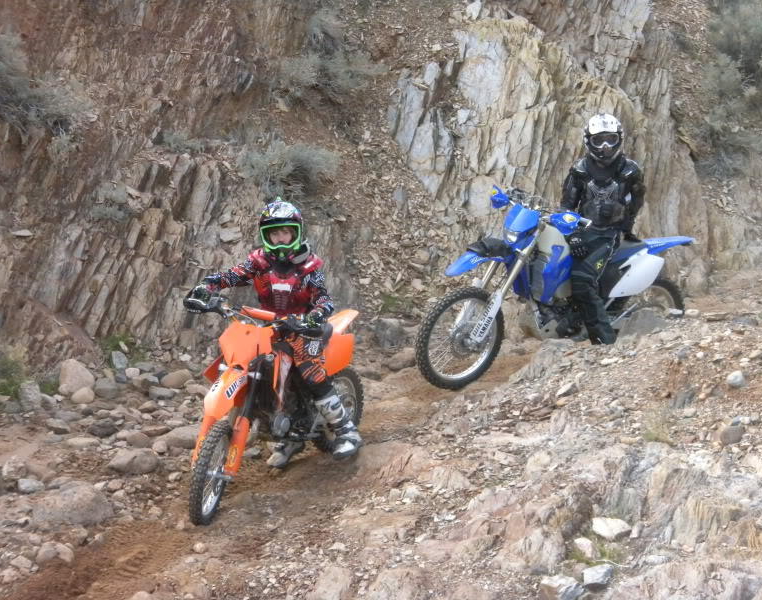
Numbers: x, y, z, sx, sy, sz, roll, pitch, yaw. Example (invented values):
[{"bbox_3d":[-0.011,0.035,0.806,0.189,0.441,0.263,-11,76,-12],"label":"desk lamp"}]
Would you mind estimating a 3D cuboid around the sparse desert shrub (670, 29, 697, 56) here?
[{"bbox_3d":[2.618,-2.228,17.000,0.240,0.230,0.240,0,5,0],"label":"sparse desert shrub"}]

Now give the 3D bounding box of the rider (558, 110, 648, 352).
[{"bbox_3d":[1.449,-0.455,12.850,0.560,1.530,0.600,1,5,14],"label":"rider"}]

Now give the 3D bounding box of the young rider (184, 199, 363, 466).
[{"bbox_3d":[-0.609,0.167,11.120,0.880,1.420,0.700,1,5,14],"label":"young rider"}]

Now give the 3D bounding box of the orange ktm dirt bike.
[{"bbox_3d":[-0.593,0.550,11.120,0.810,1.060,1.790,8,17,30],"label":"orange ktm dirt bike"}]

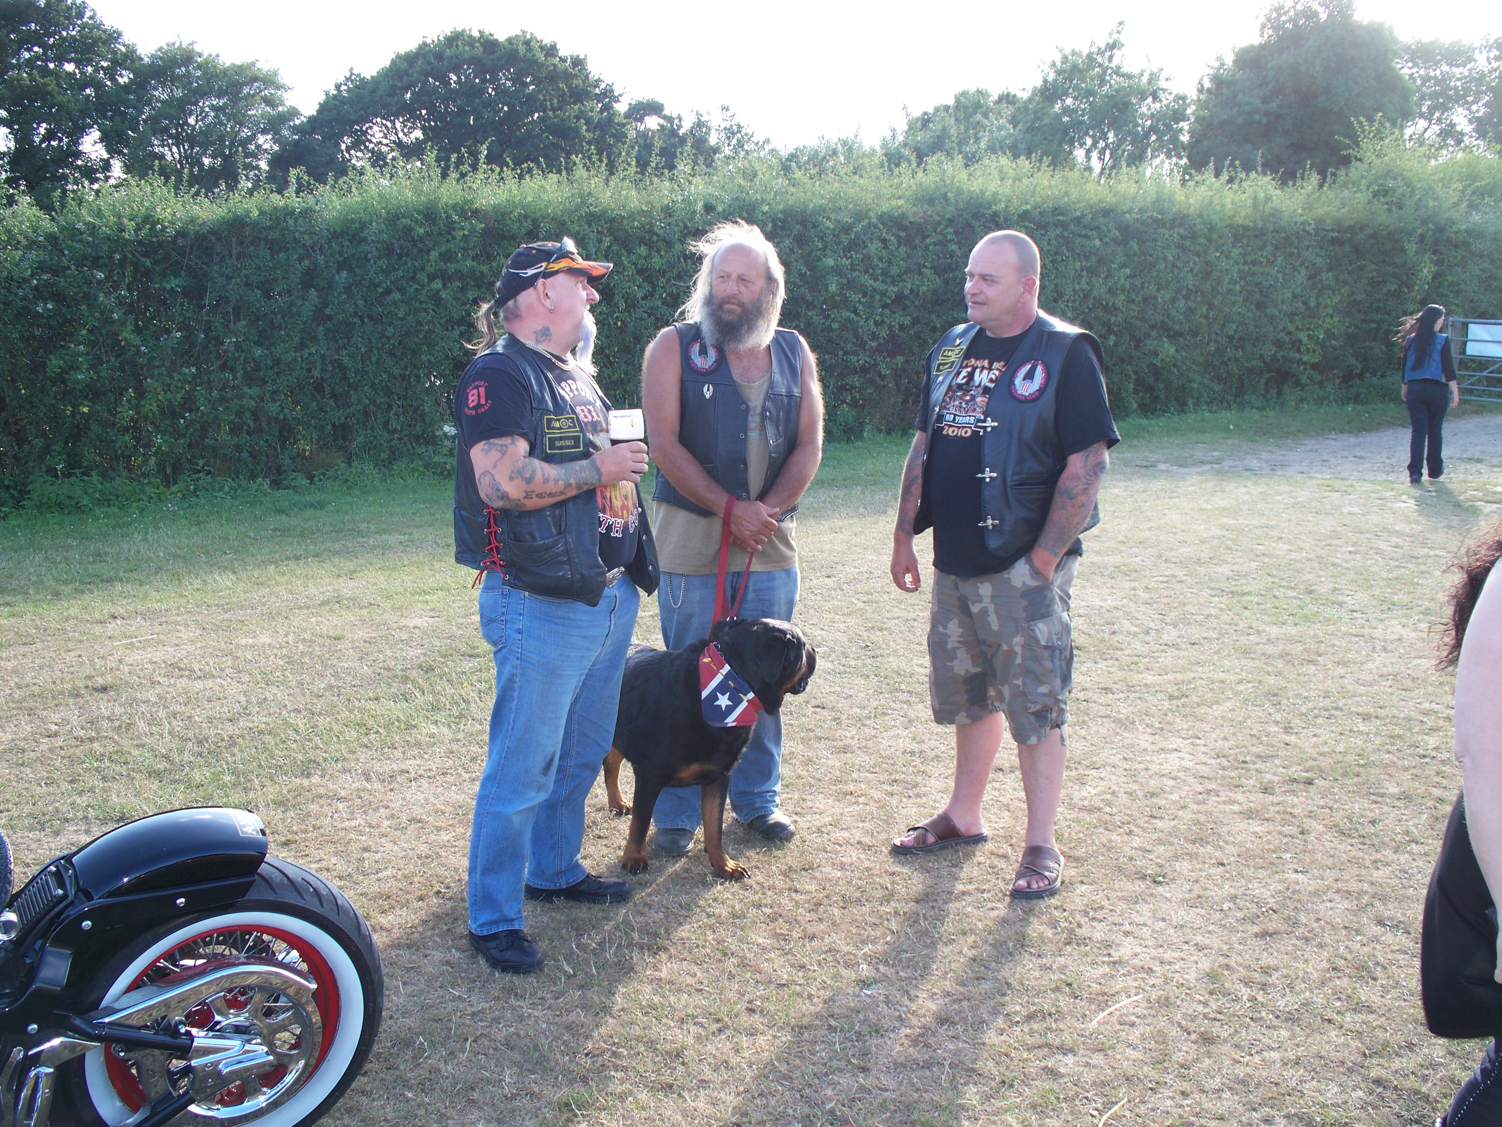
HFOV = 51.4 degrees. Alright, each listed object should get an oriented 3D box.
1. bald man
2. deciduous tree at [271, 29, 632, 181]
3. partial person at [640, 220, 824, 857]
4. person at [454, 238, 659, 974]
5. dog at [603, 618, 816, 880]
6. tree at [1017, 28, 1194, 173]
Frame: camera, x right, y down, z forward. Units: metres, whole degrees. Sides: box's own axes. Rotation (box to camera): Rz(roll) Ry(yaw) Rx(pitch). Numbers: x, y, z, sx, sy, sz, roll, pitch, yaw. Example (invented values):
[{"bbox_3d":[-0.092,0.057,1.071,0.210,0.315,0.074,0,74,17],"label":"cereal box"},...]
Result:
[{"bbox_3d":[0.700,-0.022,4.365,0.660,1.780,0.460,8,12,43],"label":"bald man"},{"bbox_3d":[-9.030,-10.819,47.232,11.100,10.137,10.500,0,9,0],"label":"deciduous tree"},{"bbox_3d":[-0.054,-0.081,4.622,0.570,1.820,0.380,-3,9,-17],"label":"partial person"},{"bbox_3d":[-0.485,0.070,3.898,0.500,1.740,0.580,4,10,26],"label":"person"},{"bbox_3d":[-0.249,0.484,4.565,0.410,0.720,0.980,-7,11,-37],"label":"dog"},{"bbox_3d":[8.820,-8.936,39.333,4.700,8.807,4.500,0,9,0],"label":"tree"}]

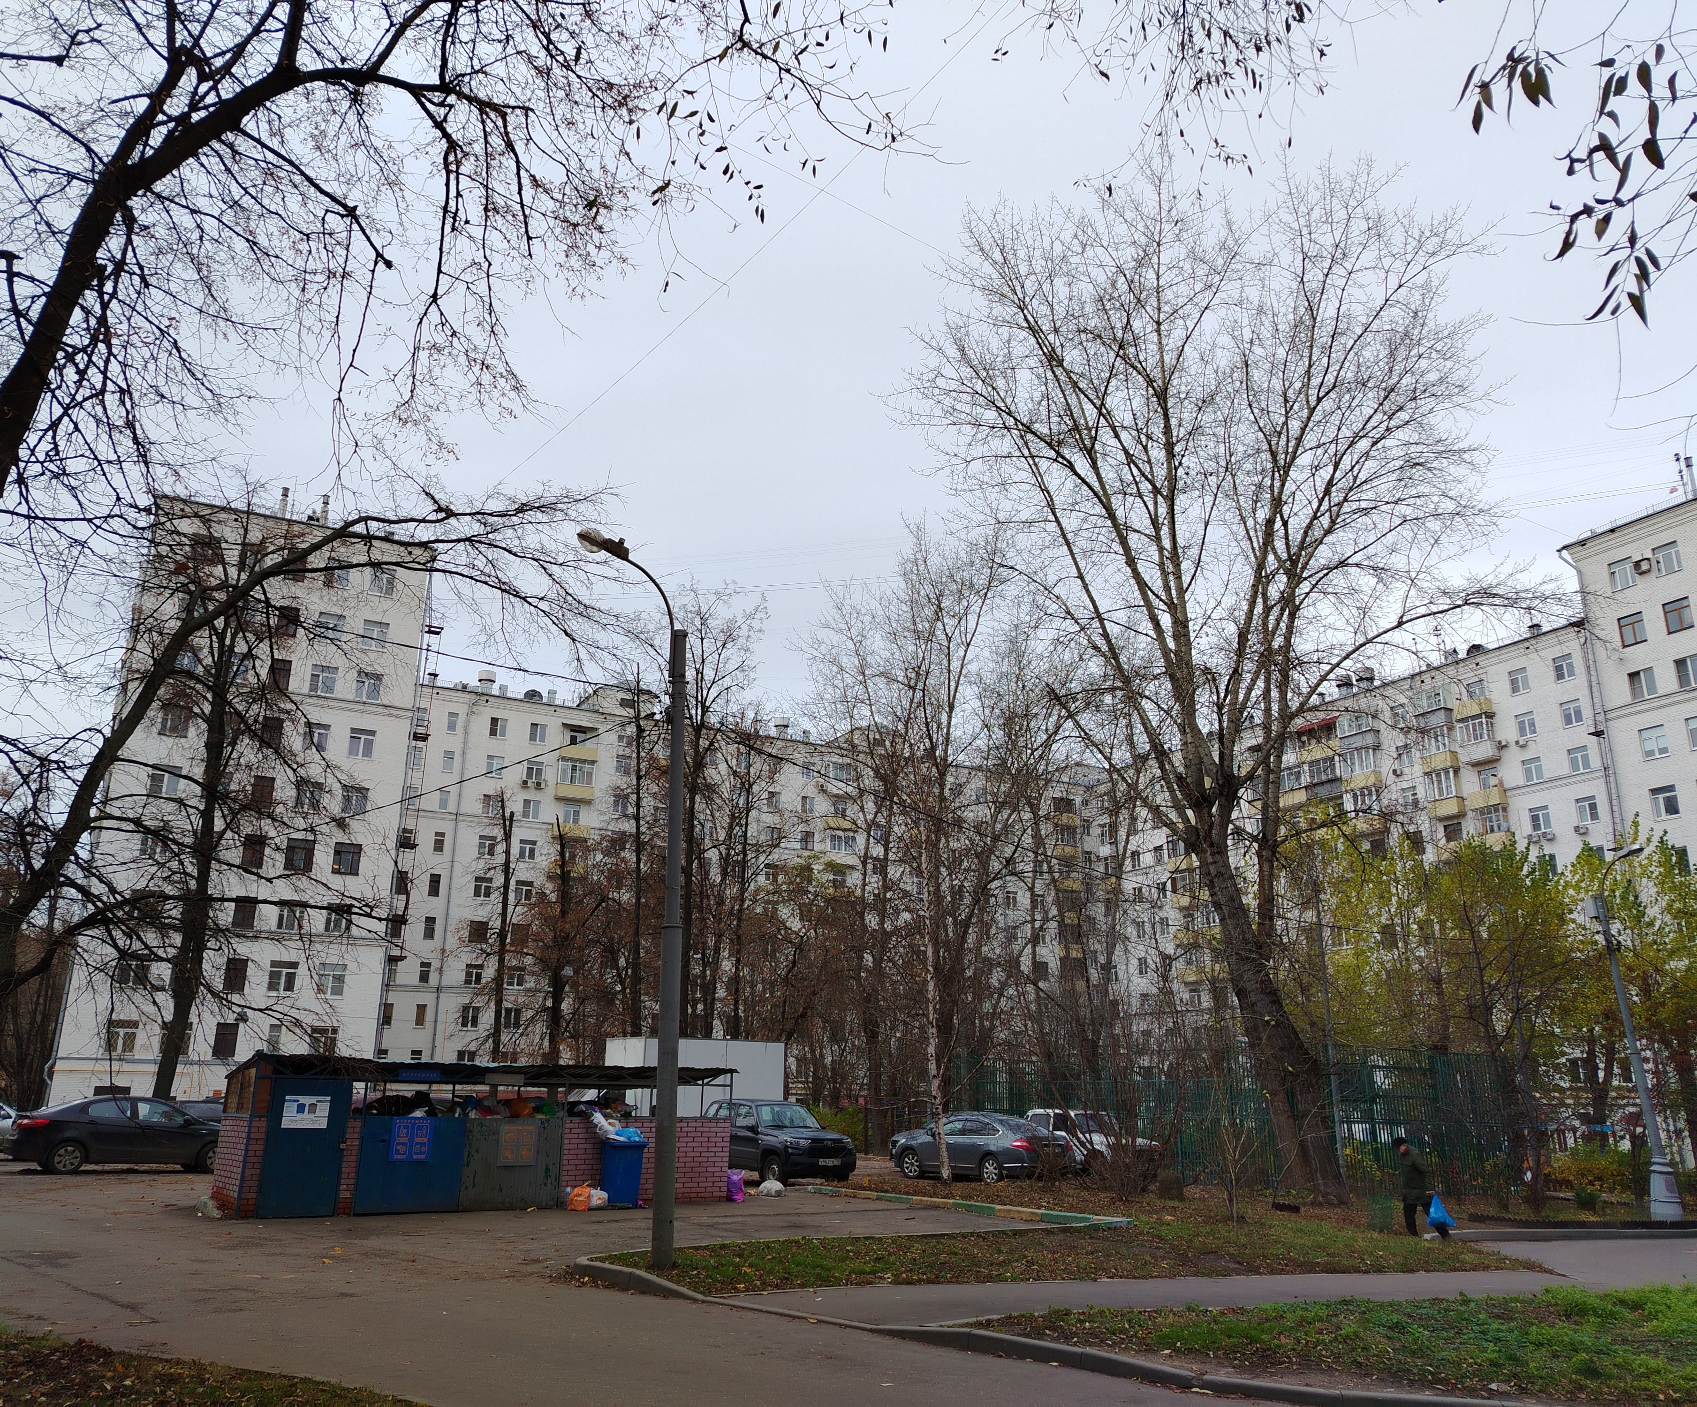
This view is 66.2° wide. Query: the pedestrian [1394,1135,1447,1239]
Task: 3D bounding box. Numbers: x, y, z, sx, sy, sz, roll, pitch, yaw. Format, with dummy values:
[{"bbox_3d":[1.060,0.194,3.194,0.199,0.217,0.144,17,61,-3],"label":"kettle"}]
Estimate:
[{"bbox_3d":[9.319,7.877,21.134,0.750,1.580,0.550,-5,-18,17],"label":"pedestrian"}]

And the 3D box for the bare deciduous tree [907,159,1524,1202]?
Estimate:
[{"bbox_3d":[8.721,-1.727,31.500,14.350,25.700,12.500,0,-18,0],"label":"bare deciduous tree"}]

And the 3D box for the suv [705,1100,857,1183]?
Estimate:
[{"bbox_3d":[-1.560,9.162,27.305,1.770,1.660,4.100,12,-21,-31],"label":"suv"}]

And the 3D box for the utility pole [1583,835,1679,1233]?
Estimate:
[{"bbox_3d":[15.430,6.318,25.458,1.200,7.310,0.650,-14,-22,38],"label":"utility pole"}]

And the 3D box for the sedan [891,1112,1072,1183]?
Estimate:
[{"bbox_3d":[3.029,10.422,30.590,1.795,1.475,4.850,15,-22,-38],"label":"sedan"}]

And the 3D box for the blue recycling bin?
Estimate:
[{"bbox_3d":[-3.473,7.329,20.297,0.580,1.030,0.700,8,-19,-24],"label":"blue recycling bin"}]

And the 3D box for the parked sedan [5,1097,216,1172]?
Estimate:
[{"bbox_3d":[-14.276,8.627,26.075,4.370,1.470,1.700,13,-21,-34],"label":"parked sedan"}]

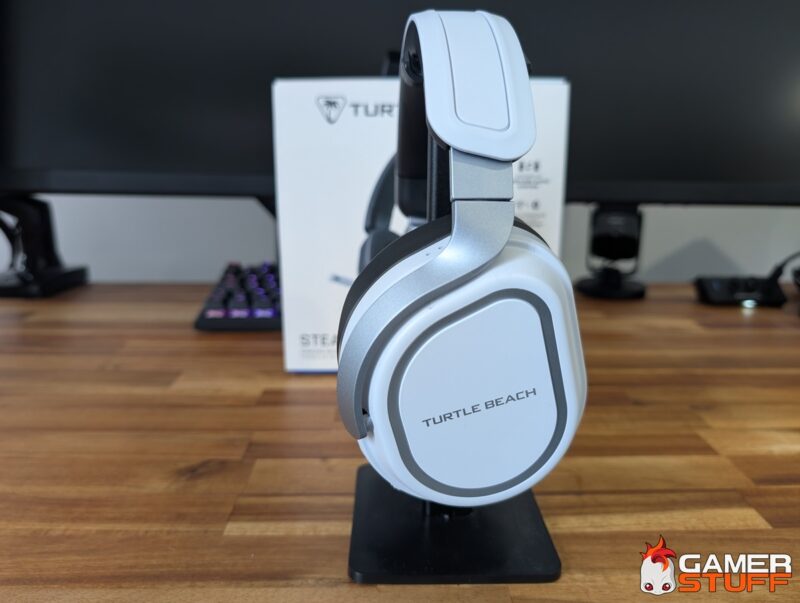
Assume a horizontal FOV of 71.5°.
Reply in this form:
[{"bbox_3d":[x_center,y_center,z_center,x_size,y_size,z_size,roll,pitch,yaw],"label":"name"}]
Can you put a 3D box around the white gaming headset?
[{"bbox_3d":[0.015,-0.026,0.254,0.094,0.188,0.165,-2,15,-7],"label":"white gaming headset"}]

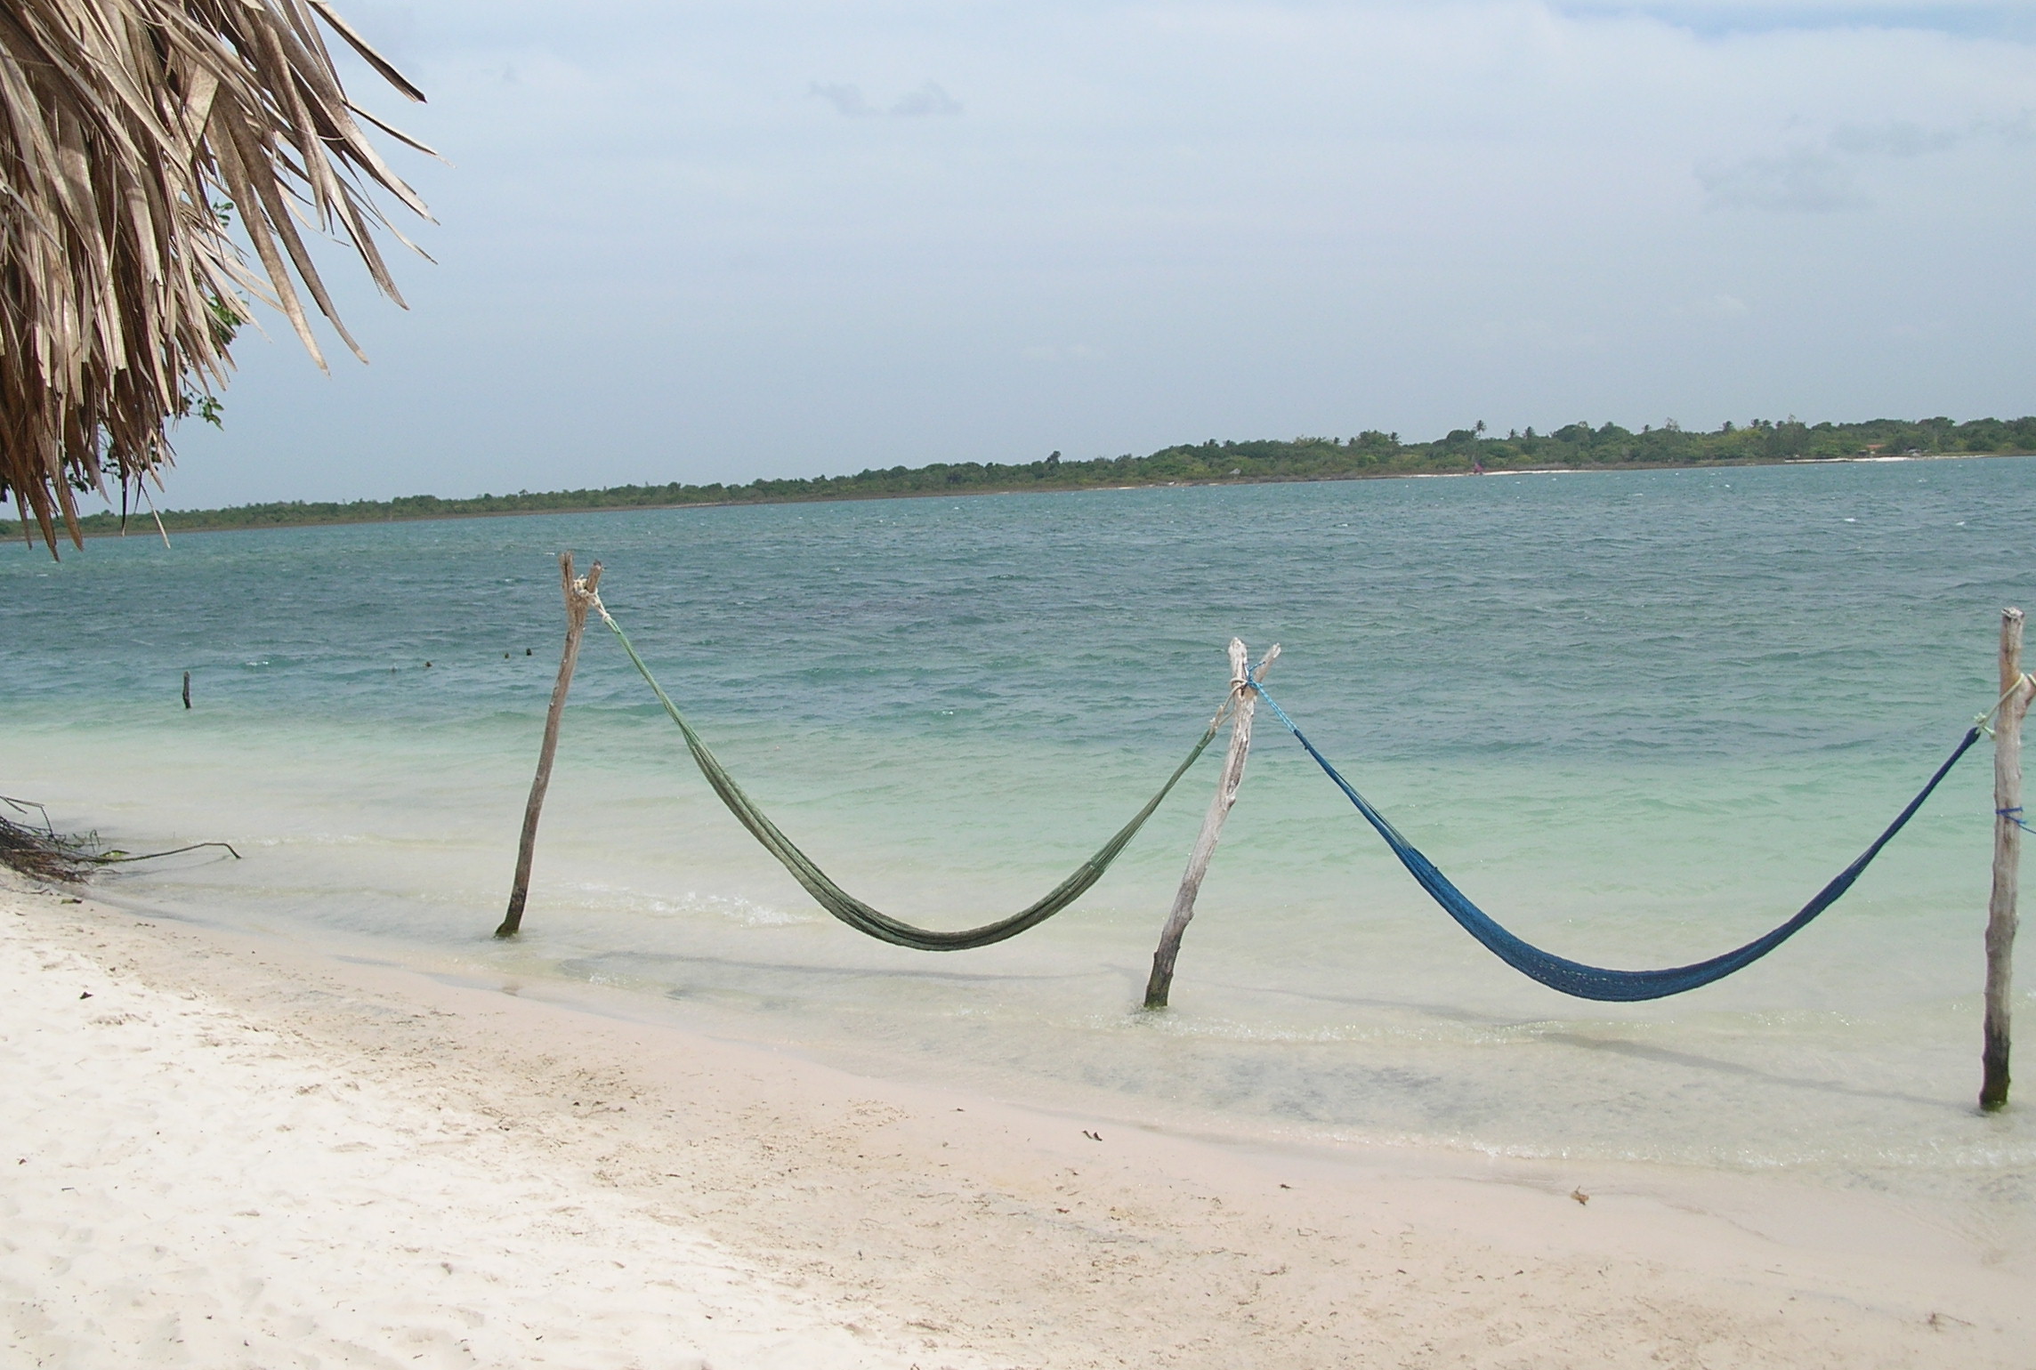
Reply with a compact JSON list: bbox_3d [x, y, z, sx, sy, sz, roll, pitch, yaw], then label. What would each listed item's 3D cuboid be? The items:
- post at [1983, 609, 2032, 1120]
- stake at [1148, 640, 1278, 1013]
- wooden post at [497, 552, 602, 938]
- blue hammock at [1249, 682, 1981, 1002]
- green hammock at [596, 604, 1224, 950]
[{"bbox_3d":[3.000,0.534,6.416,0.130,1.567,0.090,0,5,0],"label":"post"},{"bbox_3d":[0.711,0.535,8.099,0.200,1.504,0.100,14,5,-1],"label":"stake"},{"bbox_3d":[-2.235,0.296,9.984,0.190,1.886,0.100,12,5,-1],"label":"wooden post"},{"bbox_3d":[1.926,0.551,7.275,2.597,1.064,0.280,2,7,38],"label":"blue hammock"},{"bbox_3d":[-0.567,0.388,9.039,3.277,1.481,0.240,1,6,33],"label":"green hammock"}]

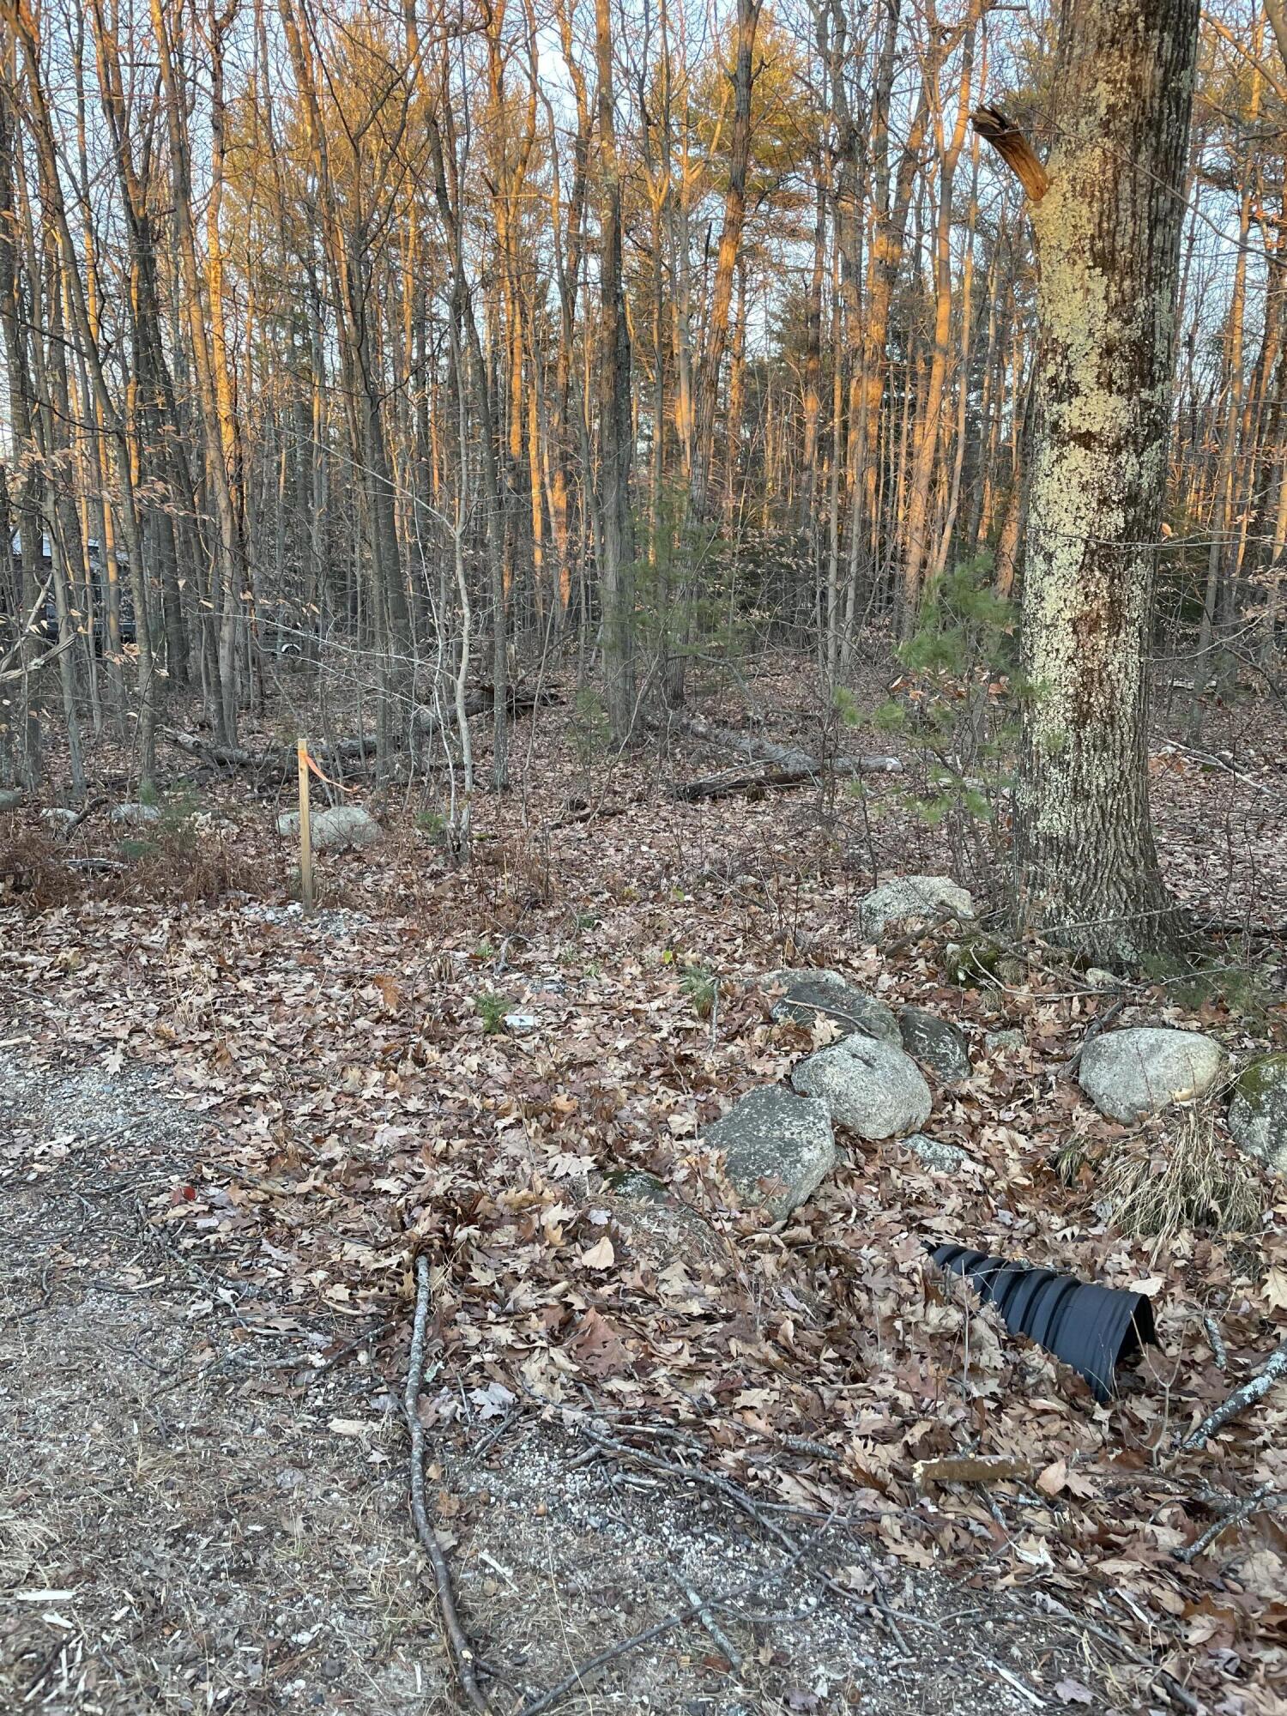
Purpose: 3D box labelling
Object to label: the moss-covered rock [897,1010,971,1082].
[{"bbox_3d":[0.942,0.599,4.127,0.250,0.190,0.230,7,13,34],"label":"moss-covered rock"}]

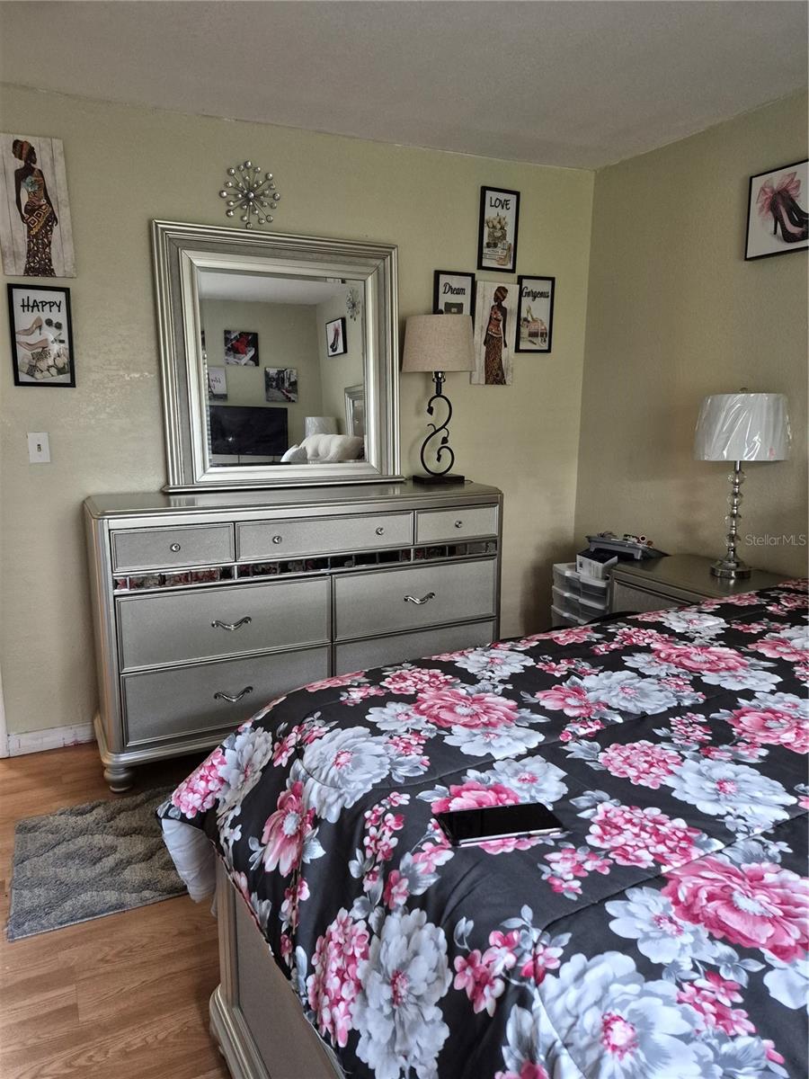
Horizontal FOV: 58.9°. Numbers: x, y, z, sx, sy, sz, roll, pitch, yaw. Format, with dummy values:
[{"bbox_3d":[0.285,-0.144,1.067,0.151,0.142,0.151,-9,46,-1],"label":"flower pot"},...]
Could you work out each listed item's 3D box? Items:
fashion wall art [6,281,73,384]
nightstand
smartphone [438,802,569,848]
[{"bbox_3d":[-1.305,-0.730,2.586,0.198,0.349,0.020,-5,13,-23],"label":"fashion wall art"},{"bbox_3d":[1.135,0.527,2.607,0.465,0.771,0.700,-6,14,-29],"label":"nightstand"},{"bbox_3d":[0.137,0.412,1.034,0.166,0.012,0.075,-2,12,-11],"label":"smartphone"}]

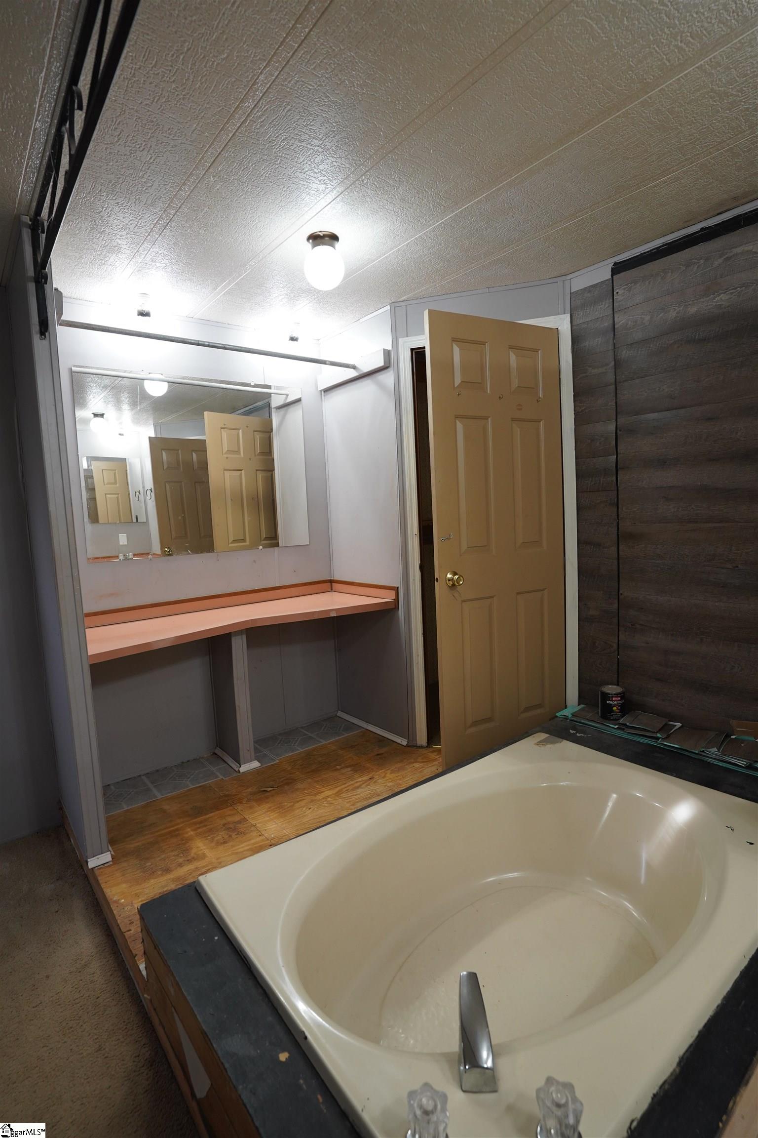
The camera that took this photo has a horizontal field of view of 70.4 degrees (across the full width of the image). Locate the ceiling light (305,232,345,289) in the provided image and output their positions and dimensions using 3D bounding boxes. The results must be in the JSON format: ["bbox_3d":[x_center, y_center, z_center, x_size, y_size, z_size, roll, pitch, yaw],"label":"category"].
[{"bbox_3d":[-0.198,-1.124,1.944,0.150,0.215,0.150,-3,5,0],"label":"ceiling light"}]

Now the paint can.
[{"bbox_3d":[1.036,0.597,2.386,0.107,0.124,0.107,-3,5,1],"label":"paint can"}]

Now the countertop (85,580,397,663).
[{"bbox_3d":[-0.655,0.215,2.567,1.454,0.119,0.619,-7,7,-39],"label":"countertop"}]

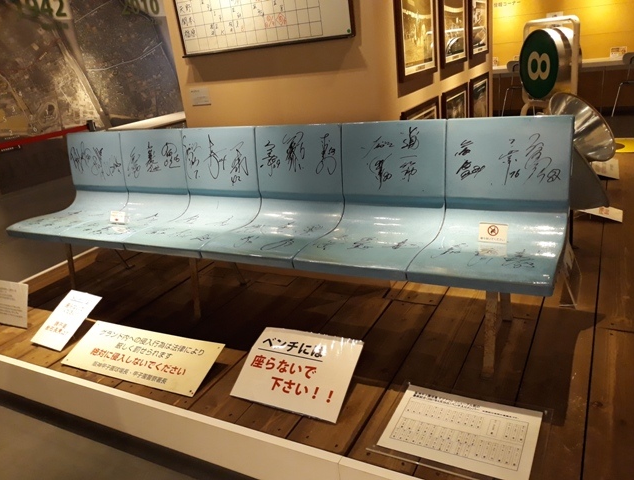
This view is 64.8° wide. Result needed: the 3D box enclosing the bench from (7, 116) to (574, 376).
[{"bbox_3d":[-0.407,-0.105,2.464,2.922,0.806,0.633,5,23,27],"label":"bench"}]

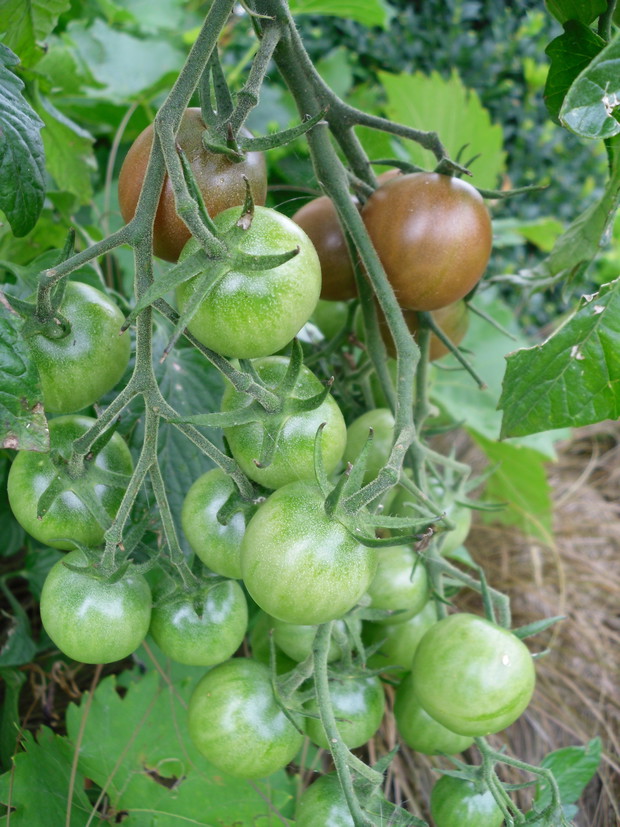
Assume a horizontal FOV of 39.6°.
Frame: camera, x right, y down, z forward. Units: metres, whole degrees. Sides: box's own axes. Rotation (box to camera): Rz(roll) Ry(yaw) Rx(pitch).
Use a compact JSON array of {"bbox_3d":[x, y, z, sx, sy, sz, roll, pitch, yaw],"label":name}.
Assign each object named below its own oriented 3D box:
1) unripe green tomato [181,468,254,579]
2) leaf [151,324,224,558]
[{"bbox_3d":[-0.023,0.034,0.263,0.033,0.032,0.033,4,59,-11],"label":"unripe green tomato"},{"bbox_3d":[-0.047,0.009,0.325,0.040,0.087,0.022,3,0,-11],"label":"leaf"}]

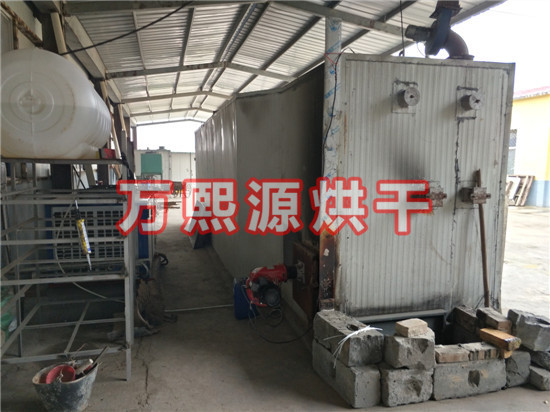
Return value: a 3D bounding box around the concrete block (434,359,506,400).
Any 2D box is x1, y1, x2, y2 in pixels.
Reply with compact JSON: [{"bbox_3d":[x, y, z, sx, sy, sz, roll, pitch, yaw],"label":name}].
[{"bbox_3d":[1.354,1.212,2.907,0.560,0.240,0.240,0,4,-13],"label":"concrete block"}]

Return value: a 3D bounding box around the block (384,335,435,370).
[{"bbox_3d":[0.916,0.989,2.856,0.295,0.215,0.260,0,4,-13],"label":"block"}]

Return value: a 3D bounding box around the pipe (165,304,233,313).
[{"bbox_3d":[-0.852,1.175,4.607,0.830,0.020,0.020,-1,4,-17],"label":"pipe"}]

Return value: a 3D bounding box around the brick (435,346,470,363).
[{"bbox_3d":[1.243,1.050,2.811,0.222,0.065,0.112,0,5,-8],"label":"brick"}]

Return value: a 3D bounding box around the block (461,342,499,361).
[{"bbox_3d":[1.470,1.053,2.890,0.240,0.083,0.125,0,4,-12],"label":"block"}]

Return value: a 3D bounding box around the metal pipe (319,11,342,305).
[{"bbox_3d":[0.464,-0.155,3.342,0.120,2.769,0.120,0,5,-9],"label":"metal pipe"}]

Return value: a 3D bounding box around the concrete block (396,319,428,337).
[{"bbox_3d":[0.831,0.738,2.401,0.157,0.053,0.108,-2,6,-25],"label":"concrete block"}]

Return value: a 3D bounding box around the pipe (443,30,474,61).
[{"bbox_3d":[1.387,-1.209,3.000,0.190,0.205,0.175,0,5,-13],"label":"pipe"}]

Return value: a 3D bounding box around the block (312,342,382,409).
[{"bbox_3d":[0.439,1.030,2.510,0.169,0.215,0.488,-1,6,-23],"label":"block"}]

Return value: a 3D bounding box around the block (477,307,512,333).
[{"bbox_3d":[1.539,0.798,2.790,0.103,0.058,0.236,0,5,-7],"label":"block"}]

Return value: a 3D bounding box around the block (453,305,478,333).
[{"bbox_3d":[1.600,0.932,3.247,0.090,0.115,0.245,0,4,-14],"label":"block"}]

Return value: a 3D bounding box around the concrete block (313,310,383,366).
[{"bbox_3d":[0.448,0.830,2.539,0.213,0.170,0.465,-1,6,-23],"label":"concrete block"}]

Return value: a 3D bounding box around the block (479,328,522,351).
[{"bbox_3d":[1.457,0.864,2.578,0.088,0.056,0.220,-2,6,-25],"label":"block"}]

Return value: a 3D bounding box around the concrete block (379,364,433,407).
[{"bbox_3d":[0.893,1.217,2.819,0.330,0.235,0.260,0,4,-13],"label":"concrete block"}]

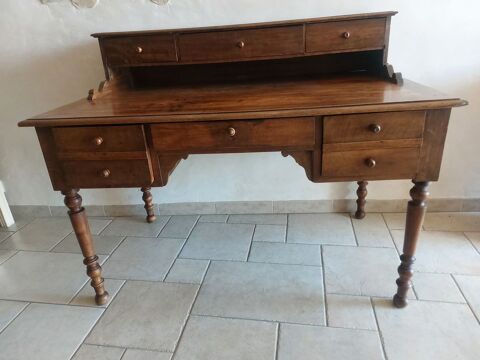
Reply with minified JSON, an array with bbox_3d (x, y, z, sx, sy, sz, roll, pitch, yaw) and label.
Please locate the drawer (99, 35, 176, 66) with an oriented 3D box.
[{"bbox_3d":[-0.402,-0.565,1.496,0.298,0.110,0.220,-2,23,6],"label":"drawer"}]

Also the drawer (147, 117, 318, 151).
[{"bbox_3d":[-0.005,-0.224,1.243,0.485,0.088,0.500,-2,23,6],"label":"drawer"}]

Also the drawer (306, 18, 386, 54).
[{"bbox_3d":[0.411,-0.590,1.416,0.298,0.110,0.220,-2,23,6],"label":"drawer"}]

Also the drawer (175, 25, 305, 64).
[{"bbox_3d":[0.006,-0.574,1.457,0.500,0.110,0.220,-2,23,6],"label":"drawer"}]

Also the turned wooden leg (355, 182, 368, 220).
[{"bbox_3d":[0.625,-0.029,1.758,0.062,0.521,0.062,-2,23,6],"label":"turned wooden leg"}]

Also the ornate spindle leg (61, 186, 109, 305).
[{"bbox_3d":[-0.566,0.256,1.288,0.064,0.521,0.064,-2,23,6],"label":"ornate spindle leg"}]

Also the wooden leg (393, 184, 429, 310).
[{"bbox_3d":[0.576,0.225,1.177,0.064,0.521,0.064,-2,23,6],"label":"wooden leg"}]

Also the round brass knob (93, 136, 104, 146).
[{"bbox_3d":[-0.427,-0.119,1.054,0.024,0.024,0.028,-2,23,6],"label":"round brass knob"}]

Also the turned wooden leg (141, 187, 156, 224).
[{"bbox_3d":[-0.516,0.002,1.868,0.062,0.521,0.062,-2,23,6],"label":"turned wooden leg"}]

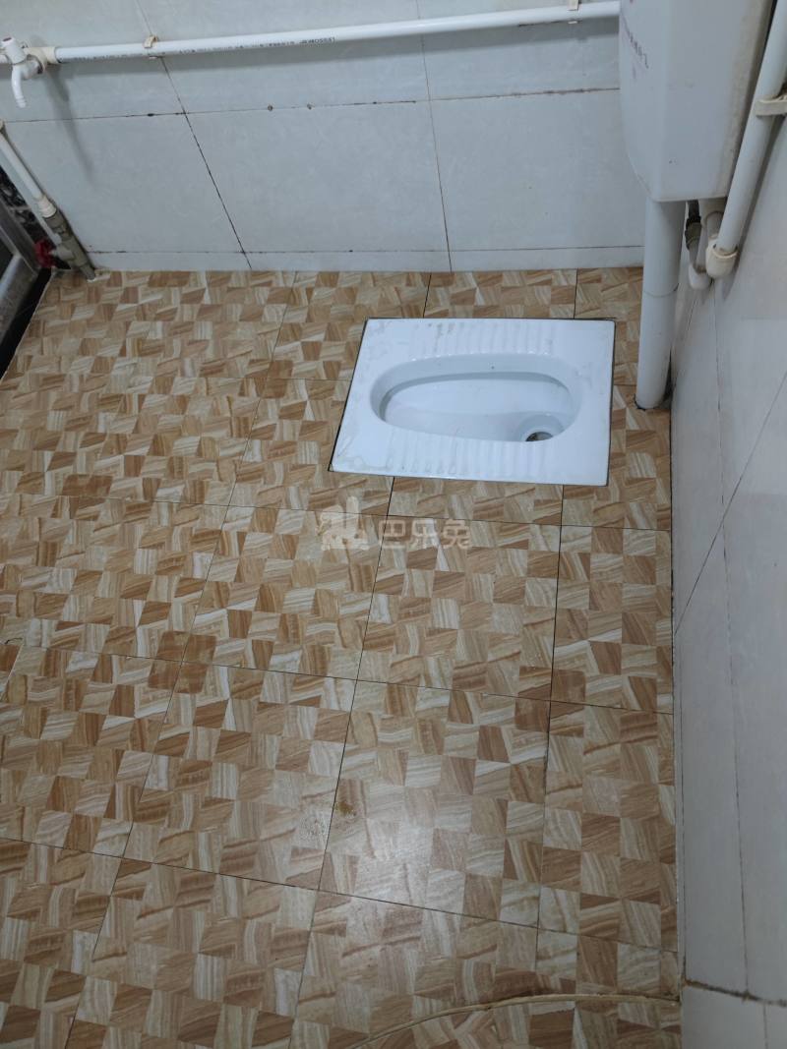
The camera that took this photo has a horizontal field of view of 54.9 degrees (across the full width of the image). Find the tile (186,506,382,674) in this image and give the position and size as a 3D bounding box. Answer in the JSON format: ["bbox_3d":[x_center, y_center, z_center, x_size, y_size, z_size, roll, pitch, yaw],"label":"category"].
[{"bbox_3d":[-0.180,0.108,1.295,0.300,0.010,0.300,4,62,12],"label":"tile"}]

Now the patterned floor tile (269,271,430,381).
[{"bbox_3d":[-0.087,-0.416,1.583,0.300,0.010,0.298,3,62,12],"label":"patterned floor tile"}]

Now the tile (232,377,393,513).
[{"bbox_3d":[-0.134,-0.153,1.435,0.300,0.010,0.300,4,62,12],"label":"tile"}]

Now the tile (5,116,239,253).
[{"bbox_3d":[-0.574,-0.689,1.570,0.451,0.319,0.010,3,62,12],"label":"tile"}]

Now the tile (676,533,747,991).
[{"bbox_3d":[0.363,0.273,0.875,0.010,0.298,0.450,3,62,12],"label":"tile"}]

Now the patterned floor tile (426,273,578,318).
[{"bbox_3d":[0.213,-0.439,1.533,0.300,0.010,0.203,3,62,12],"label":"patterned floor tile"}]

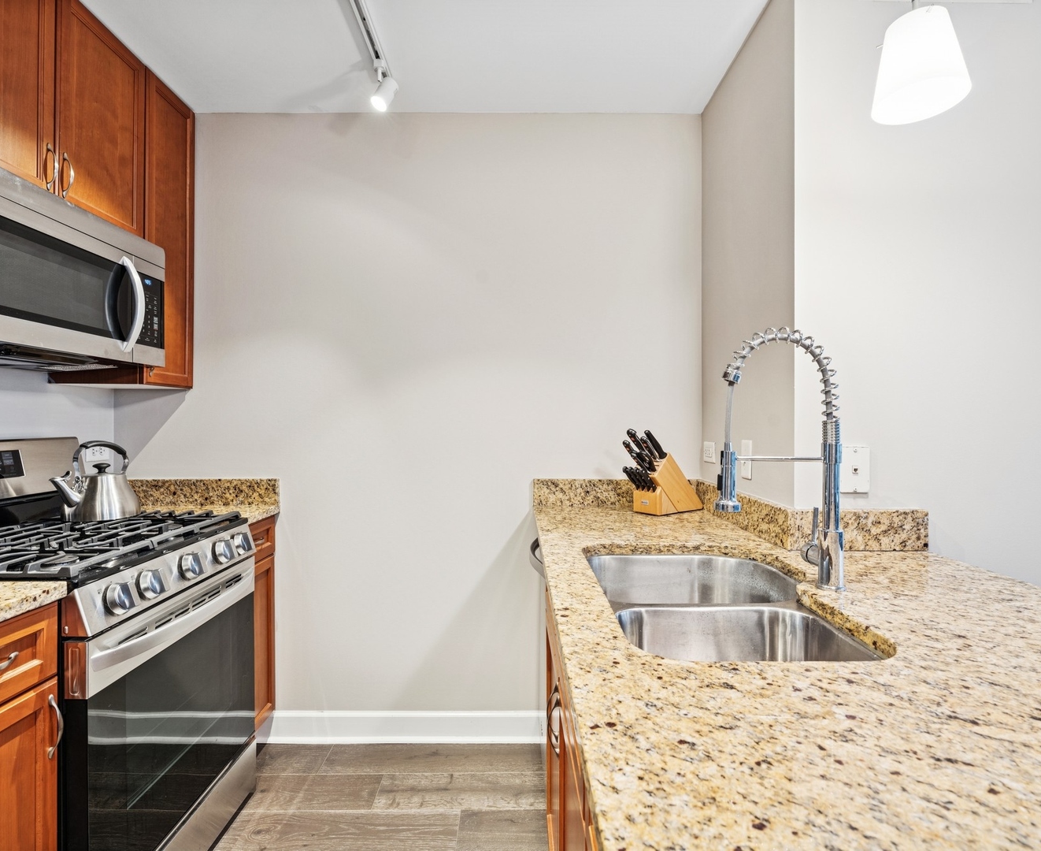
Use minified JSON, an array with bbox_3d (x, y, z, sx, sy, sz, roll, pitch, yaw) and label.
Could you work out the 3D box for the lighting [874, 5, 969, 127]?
[{"bbox_3d":[0.683,-0.627,0.980,0.141,0.138,0.141,0,0,0],"label":"lighting"}]

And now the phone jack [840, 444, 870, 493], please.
[{"bbox_3d":[0.857,0.113,1.450,0.073,0.119,0.010,0,0,0],"label":"phone jack"}]

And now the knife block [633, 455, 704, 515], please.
[{"bbox_3d":[0.542,0.207,2.103,0.287,0.218,0.115,0,0,-39],"label":"knife block"}]

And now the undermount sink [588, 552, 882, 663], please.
[{"bbox_3d":[0.376,0.443,1.133,0.425,0.205,0.755,0,0,0],"label":"undermount sink"}]

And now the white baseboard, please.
[{"bbox_3d":[-0.444,1.163,2.195,1.064,0.131,0.016,0,0,0],"label":"white baseboard"}]

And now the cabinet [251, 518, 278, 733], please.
[{"bbox_3d":[-1.257,0.761,2.065,0.624,0.818,0.270,0,0,0],"label":"cabinet"}]

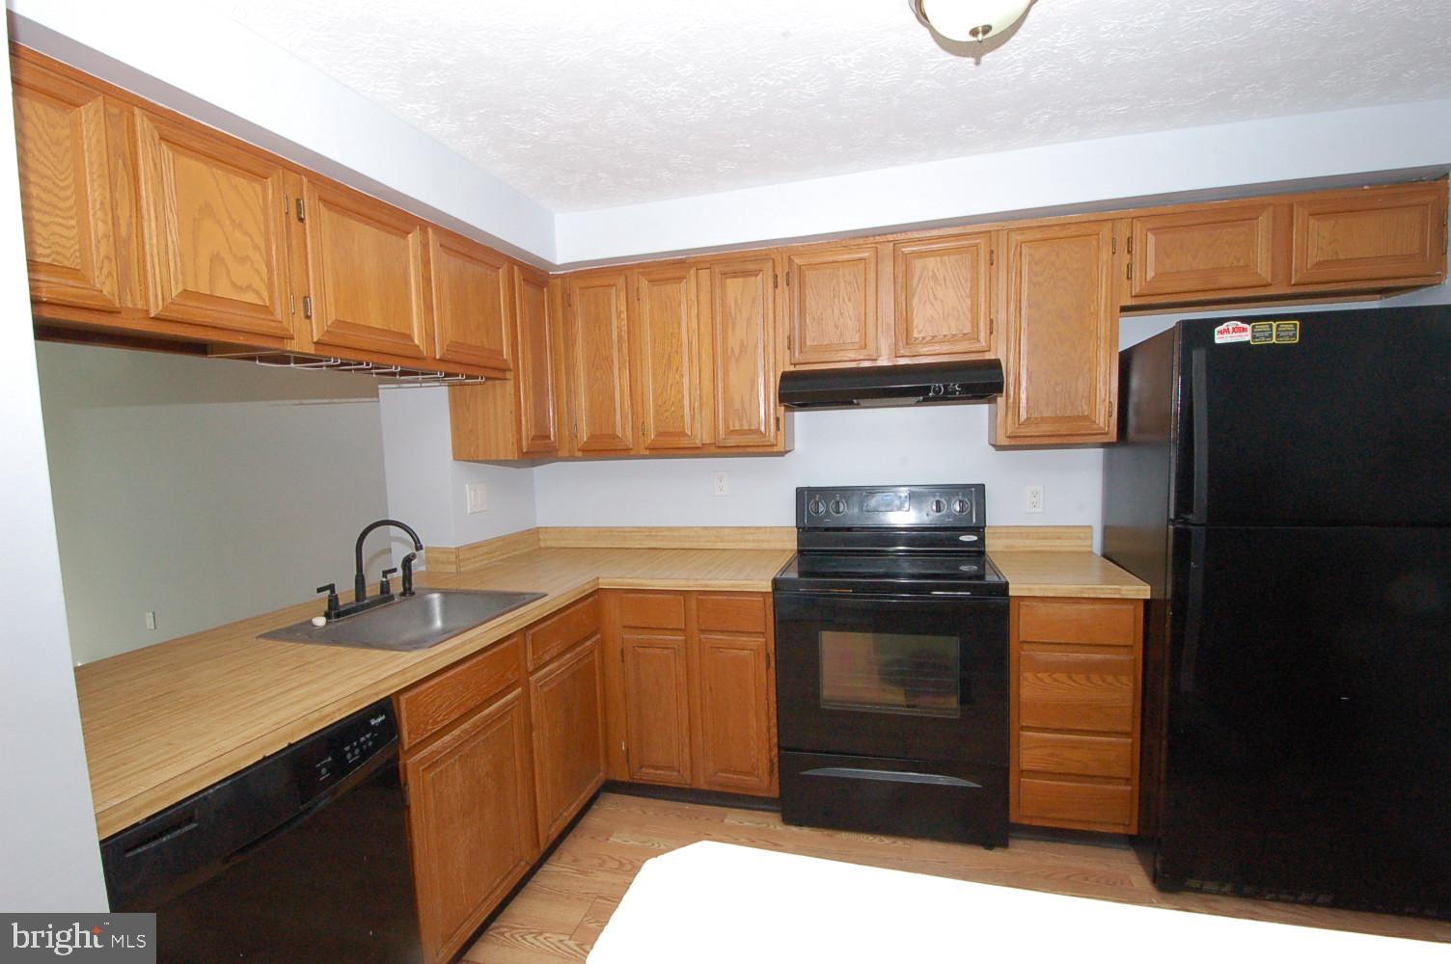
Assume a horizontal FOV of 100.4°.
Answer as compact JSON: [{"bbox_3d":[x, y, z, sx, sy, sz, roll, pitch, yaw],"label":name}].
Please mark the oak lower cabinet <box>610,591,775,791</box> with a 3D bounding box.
[{"bbox_3d":[-0.061,0.758,2.566,0.683,0.770,0.620,-1,4,15],"label":"oak lower cabinet"}]

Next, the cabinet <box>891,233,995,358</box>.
[{"bbox_3d":[0.843,-0.693,2.376,0.352,0.435,0.305,-1,4,15],"label":"cabinet"}]

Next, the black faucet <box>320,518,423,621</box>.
[{"bbox_3d":[-1.063,0.263,1.925,0.265,0.282,0.325,-1,4,15],"label":"black faucet"}]

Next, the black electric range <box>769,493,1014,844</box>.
[{"bbox_3d":[0.631,0.632,2.348,0.767,1.193,0.640,-1,4,15],"label":"black electric range"}]

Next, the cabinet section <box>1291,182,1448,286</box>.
[{"bbox_3d":[1.991,-0.764,1.993,0.402,0.295,0.312,-1,5,15],"label":"cabinet section"}]

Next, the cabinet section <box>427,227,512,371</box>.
[{"bbox_3d":[-1.014,-0.602,2.127,0.313,0.415,0.415,-1,5,15],"label":"cabinet section"}]

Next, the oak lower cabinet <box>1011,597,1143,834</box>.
[{"bbox_3d":[1.192,0.724,2.223,0.375,0.763,0.622,-1,4,15],"label":"oak lower cabinet"}]

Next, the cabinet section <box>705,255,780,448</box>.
[{"bbox_3d":[0.109,-0.514,2.517,0.287,0.738,0.312,-1,5,15],"label":"cabinet section"}]

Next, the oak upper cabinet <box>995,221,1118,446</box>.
[{"bbox_3d":[1.217,-0.535,2.287,0.395,0.776,0.305,-1,4,15],"label":"oak upper cabinet"}]

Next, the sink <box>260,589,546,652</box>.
[{"bbox_3d":[-0.934,0.490,1.861,0.557,0.177,0.570,-1,4,15],"label":"sink"}]

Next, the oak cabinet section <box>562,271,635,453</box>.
[{"bbox_3d":[-0.482,-0.505,2.675,0.293,0.735,0.312,-1,5,15],"label":"oak cabinet section"}]

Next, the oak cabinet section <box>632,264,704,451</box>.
[{"bbox_3d":[-0.190,-0.510,2.597,0.288,0.735,0.312,-1,5,15],"label":"oak cabinet section"}]

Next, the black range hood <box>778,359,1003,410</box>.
[{"bbox_3d":[0.629,-0.369,2.362,0.766,0.132,0.490,-1,4,15],"label":"black range hood"}]

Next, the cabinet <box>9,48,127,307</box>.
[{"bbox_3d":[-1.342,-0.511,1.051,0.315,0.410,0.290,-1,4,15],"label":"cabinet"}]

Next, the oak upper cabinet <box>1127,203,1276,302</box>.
[{"bbox_3d":[1.624,-0.780,2.158,0.413,0.262,0.305,-1,4,15],"label":"oak upper cabinet"}]

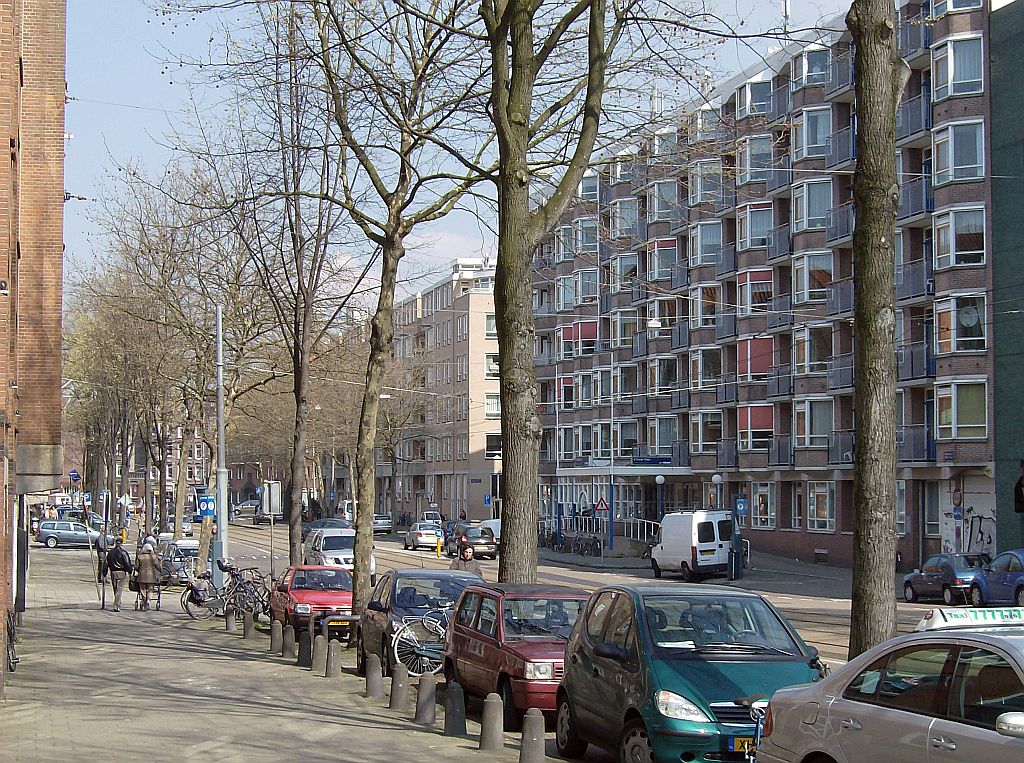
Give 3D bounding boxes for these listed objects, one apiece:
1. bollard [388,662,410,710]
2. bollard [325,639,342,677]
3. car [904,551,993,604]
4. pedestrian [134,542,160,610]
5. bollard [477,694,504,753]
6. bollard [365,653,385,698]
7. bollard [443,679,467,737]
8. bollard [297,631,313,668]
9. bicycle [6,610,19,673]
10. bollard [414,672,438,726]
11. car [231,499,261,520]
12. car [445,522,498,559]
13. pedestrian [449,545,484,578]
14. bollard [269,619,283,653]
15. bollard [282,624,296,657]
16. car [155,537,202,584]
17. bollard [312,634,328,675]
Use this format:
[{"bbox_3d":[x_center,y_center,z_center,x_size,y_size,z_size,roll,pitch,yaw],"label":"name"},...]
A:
[{"bbox_3d":[-1.250,3.381,22.913,0.210,0.500,0.210,1,-3,-13],"label":"bollard"},{"bbox_3d":[-2.377,3.694,27.558,0.210,0.516,0.210,1,-3,-14],"label":"bollard"},{"bbox_3d":[12.500,5.607,58.700,1.620,1.400,3.800,1,-3,-14],"label":"car"},{"bbox_3d":[-8.722,4.685,49.543,0.580,1.620,0.450,1,-3,-12],"label":"pedestrian"},{"bbox_3d":[-0.178,3.031,18.413,0.210,0.500,0.210,1,-3,-13],"label":"bollard"},{"bbox_3d":[-1.615,3.470,24.314,0.210,0.516,0.210,1,-3,-14],"label":"bollard"},{"bbox_3d":[-0.547,3.144,19.869,0.210,0.518,0.210,1,-3,-14],"label":"bollard"},{"bbox_3d":[-2.978,3.850,29.681,0.210,0.515,0.210,1,-3,-14],"label":"bollard"},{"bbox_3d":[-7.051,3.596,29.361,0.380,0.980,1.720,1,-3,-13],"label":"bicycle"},{"bbox_3d":[-0.876,3.220,21.013,0.210,0.500,0.210,1,-3,-13],"label":"bollard"},{"bbox_3d":[-22.610,11.065,180.000,4.200,1.450,1.750,0,-3,-8],"label":"car"},{"bbox_3d":[-1.849,7.378,95.500,1.700,1.520,3.950,1,-3,-13],"label":"car"},{"bbox_3d":[-0.686,3.357,31.454,0.500,1.730,0.350,0,-3,-2],"label":"pedestrian"},{"bbox_3d":[-3.742,4.056,32.826,0.210,0.517,0.210,1,-3,-14],"label":"bollard"},{"bbox_3d":[-3.516,4.102,32.613,0.210,0.500,0.210,1,-3,-13],"label":"bollard"},{"bbox_3d":[-10.412,5.814,67.128,1.660,1.400,4.300,1,-3,-13],"label":"car"},{"bbox_3d":[-2.721,3.839,29.213,0.210,0.500,0.210,1,-3,-13],"label":"bollard"}]

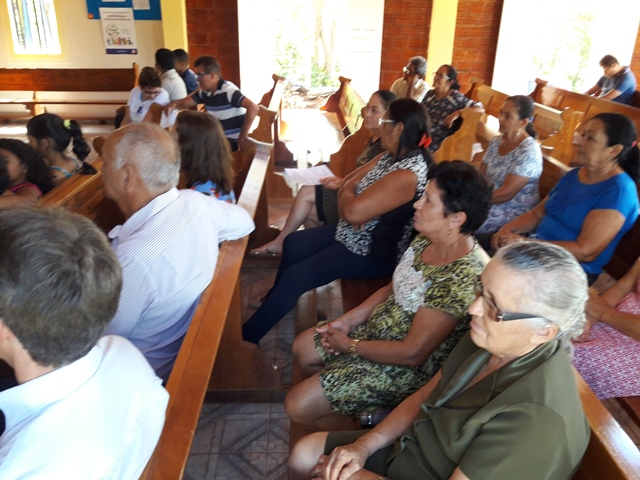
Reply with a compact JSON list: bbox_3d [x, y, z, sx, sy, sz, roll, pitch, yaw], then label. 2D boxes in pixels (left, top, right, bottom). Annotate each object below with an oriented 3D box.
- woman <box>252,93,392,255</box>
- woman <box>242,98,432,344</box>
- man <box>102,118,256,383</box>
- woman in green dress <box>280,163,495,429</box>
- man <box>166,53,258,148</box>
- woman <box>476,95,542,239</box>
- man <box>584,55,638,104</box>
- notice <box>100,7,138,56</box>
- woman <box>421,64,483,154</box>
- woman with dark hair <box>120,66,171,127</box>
[{"bbox_3d":[0.022,-0.237,3.005,0.860,1.230,0.480,-2,22,-8],"label":"woman"},{"bbox_3d":[0.045,-0.023,2.589,0.950,1.310,0.500,-2,22,-4],"label":"woman"},{"bbox_3d":[-0.591,0.279,1.795,0.800,1.350,0.570,5,23,12],"label":"man"},{"bbox_3d":[0.201,0.347,1.773,0.740,1.250,0.520,-3,23,-9],"label":"woman in green dress"},{"bbox_3d":[-0.872,-0.788,4.355,0.820,1.370,0.560,-6,23,-15],"label":"man"},{"bbox_3d":[0.906,-0.247,3.195,0.800,1.270,0.500,-3,23,-9],"label":"woman"},{"bbox_3d":[3.102,-1.354,5.871,0.800,1.300,0.520,-5,23,-13],"label":"man"},{"bbox_3d":[-3.026,-3.144,7.806,0.500,0.650,0.020,0,22,-2],"label":"notice"},{"bbox_3d":[0.912,-0.830,4.557,0.820,1.310,0.550,-8,24,-18],"label":"woman"},{"bbox_3d":[-1.545,-0.851,4.360,0.500,1.150,0.720,13,25,25],"label":"woman with dark hair"}]

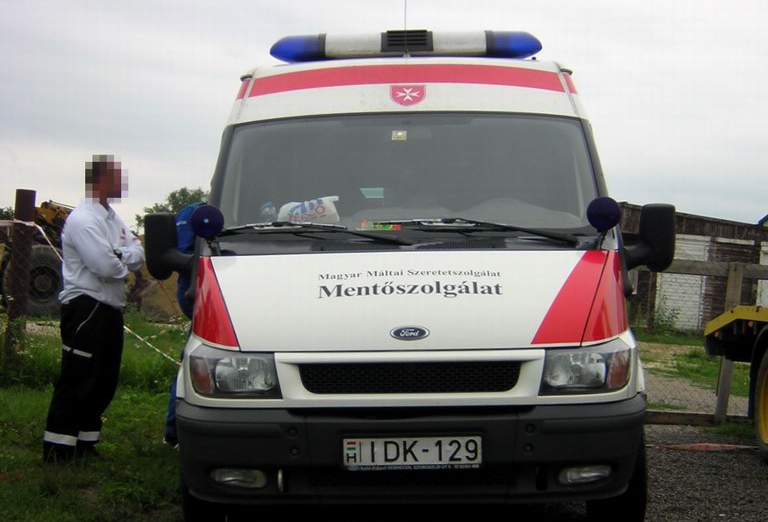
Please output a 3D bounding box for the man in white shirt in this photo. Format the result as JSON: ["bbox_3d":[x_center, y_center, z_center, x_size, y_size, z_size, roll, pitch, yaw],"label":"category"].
[{"bbox_3d":[-1.671,0.279,7.400,0.450,1.770,0.500,0,1,22],"label":"man in white shirt"}]

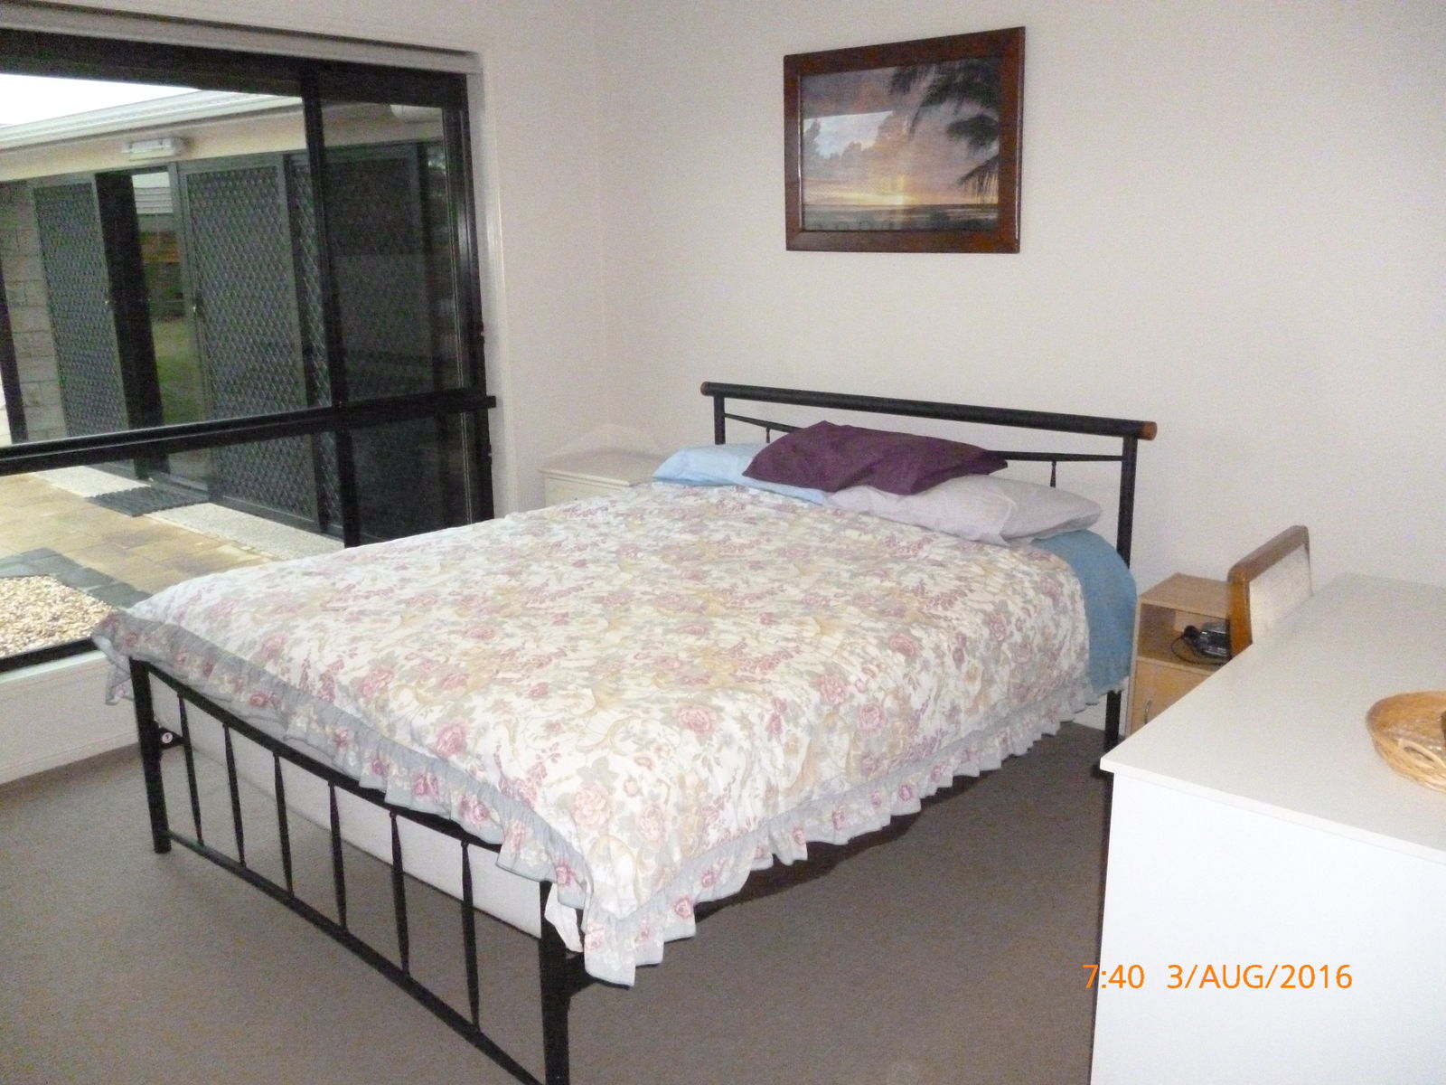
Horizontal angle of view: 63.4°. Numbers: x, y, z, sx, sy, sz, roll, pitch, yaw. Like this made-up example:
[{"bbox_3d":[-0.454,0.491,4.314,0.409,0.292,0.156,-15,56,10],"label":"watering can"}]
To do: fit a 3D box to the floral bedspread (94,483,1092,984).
[{"bbox_3d":[-0.239,0.264,2.942,1.715,0.395,1.860,12,19,40],"label":"floral bedspread"}]

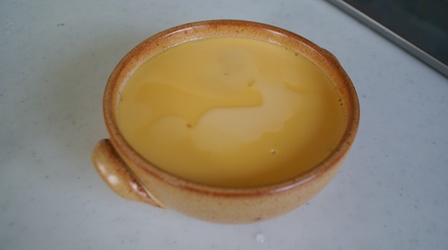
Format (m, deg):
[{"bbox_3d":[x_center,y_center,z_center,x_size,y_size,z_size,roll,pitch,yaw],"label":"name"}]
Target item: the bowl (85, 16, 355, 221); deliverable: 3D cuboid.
[{"bbox_3d":[0.004,0.002,0.272,0.163,0.059,0.140,-29,53,-24],"label":"bowl"}]

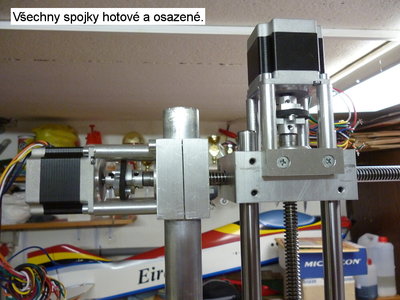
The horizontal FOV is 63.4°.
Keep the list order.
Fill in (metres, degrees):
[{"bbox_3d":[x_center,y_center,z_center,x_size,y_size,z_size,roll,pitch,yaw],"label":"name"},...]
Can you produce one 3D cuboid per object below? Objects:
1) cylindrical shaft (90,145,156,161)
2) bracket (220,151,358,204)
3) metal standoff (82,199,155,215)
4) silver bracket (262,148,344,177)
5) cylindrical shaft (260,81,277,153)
[{"bbox_3d":[-0.064,0.002,0.283,0.053,0.013,0.013,-1,-6,-5],"label":"cylindrical shaft"},{"bbox_3d":[0.072,0.024,0.292,0.096,0.039,0.087,-1,-6,-5],"label":"bracket"},{"bbox_3d":[-0.063,0.049,0.278,0.053,0.013,0.013,-1,-6,-5],"label":"metal standoff"},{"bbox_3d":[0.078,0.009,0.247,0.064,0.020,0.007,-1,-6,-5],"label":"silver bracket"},{"bbox_3d":[0.056,-0.025,0.262,0.013,0.054,0.013,-1,-6,0],"label":"cylindrical shaft"}]

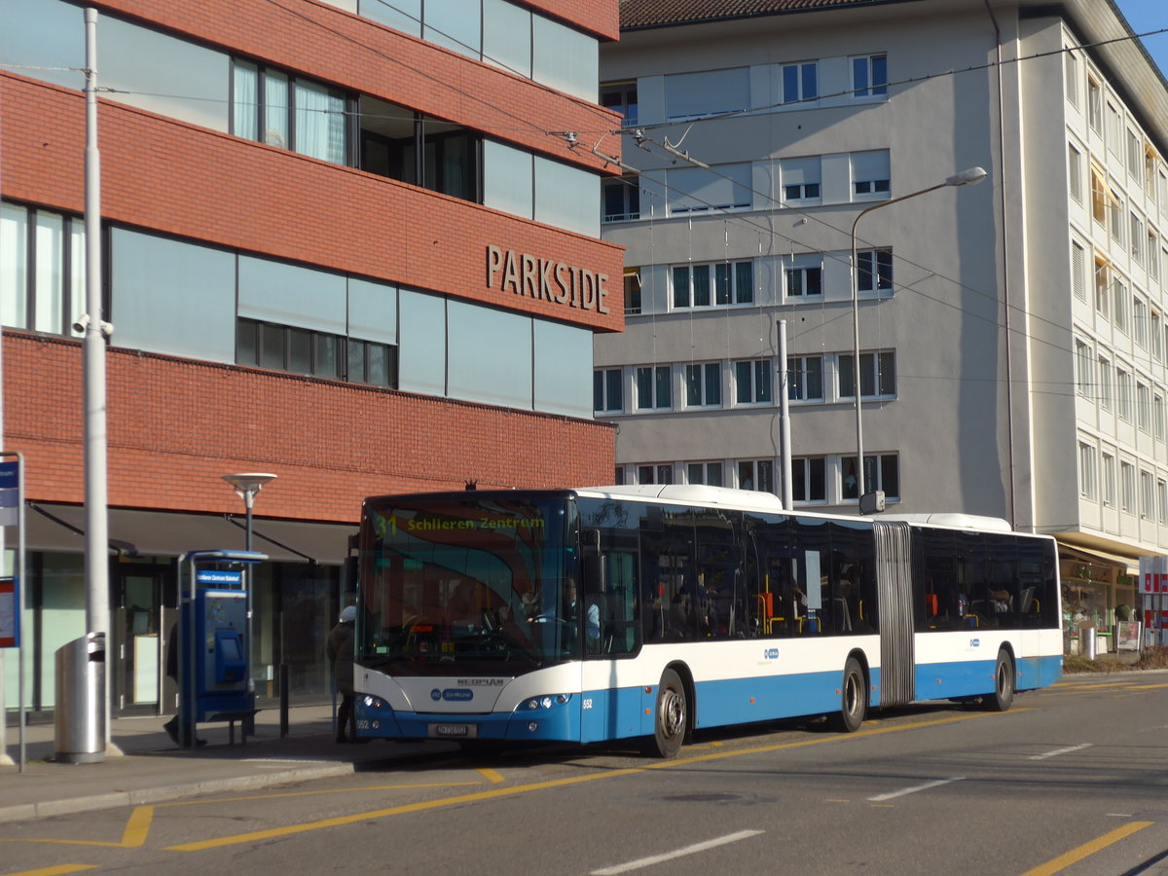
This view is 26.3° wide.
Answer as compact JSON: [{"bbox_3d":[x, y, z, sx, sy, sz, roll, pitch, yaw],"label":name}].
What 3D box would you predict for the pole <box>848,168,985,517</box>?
[{"bbox_3d":[6.346,-0.156,46.412,2.680,9.600,0.300,-3,-6,24],"label":"pole"}]

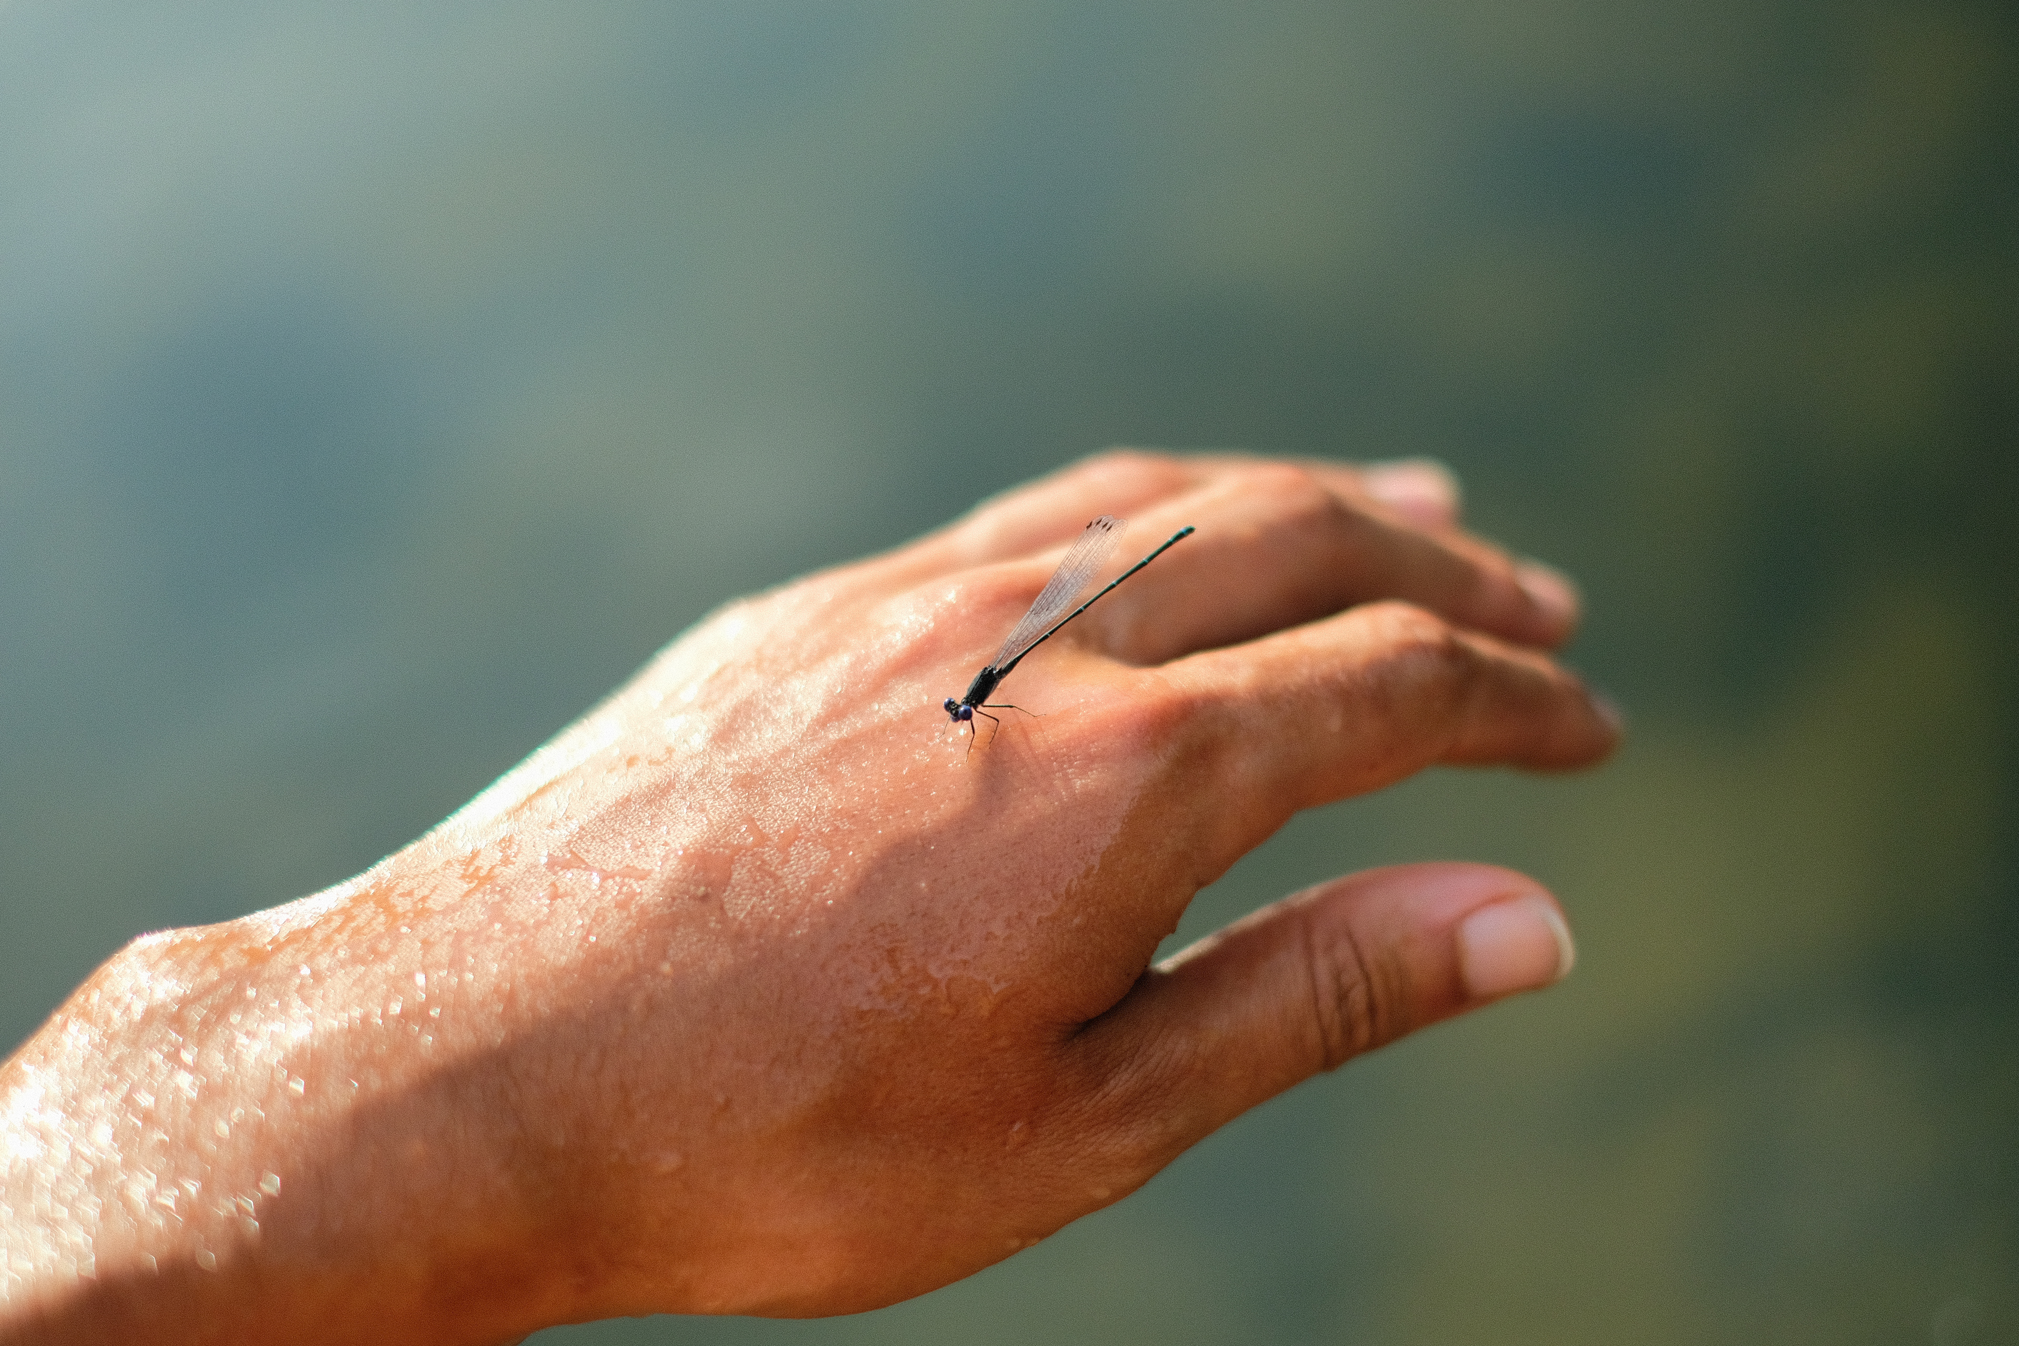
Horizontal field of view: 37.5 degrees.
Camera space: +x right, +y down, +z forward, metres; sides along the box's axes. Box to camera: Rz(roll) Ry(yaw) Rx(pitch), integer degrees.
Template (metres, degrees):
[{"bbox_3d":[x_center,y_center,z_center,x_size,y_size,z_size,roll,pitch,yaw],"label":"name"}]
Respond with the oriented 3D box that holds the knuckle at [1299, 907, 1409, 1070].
[{"bbox_3d":[0.046,0.042,0.398,0.014,0.020,0.010,-20,22,-17],"label":"knuckle"}]

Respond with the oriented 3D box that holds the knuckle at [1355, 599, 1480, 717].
[{"bbox_3d":[0.058,-0.002,0.420,0.016,0.012,0.017,-4,38,-25],"label":"knuckle"}]

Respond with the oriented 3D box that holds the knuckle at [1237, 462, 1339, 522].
[{"bbox_3d":[0.041,-0.027,0.440,0.014,0.008,0.016,-6,34,-26],"label":"knuckle"}]

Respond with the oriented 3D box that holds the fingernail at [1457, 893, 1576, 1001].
[{"bbox_3d":[0.068,0.037,0.400,0.015,0.013,0.004,-14,30,-16],"label":"fingernail"}]

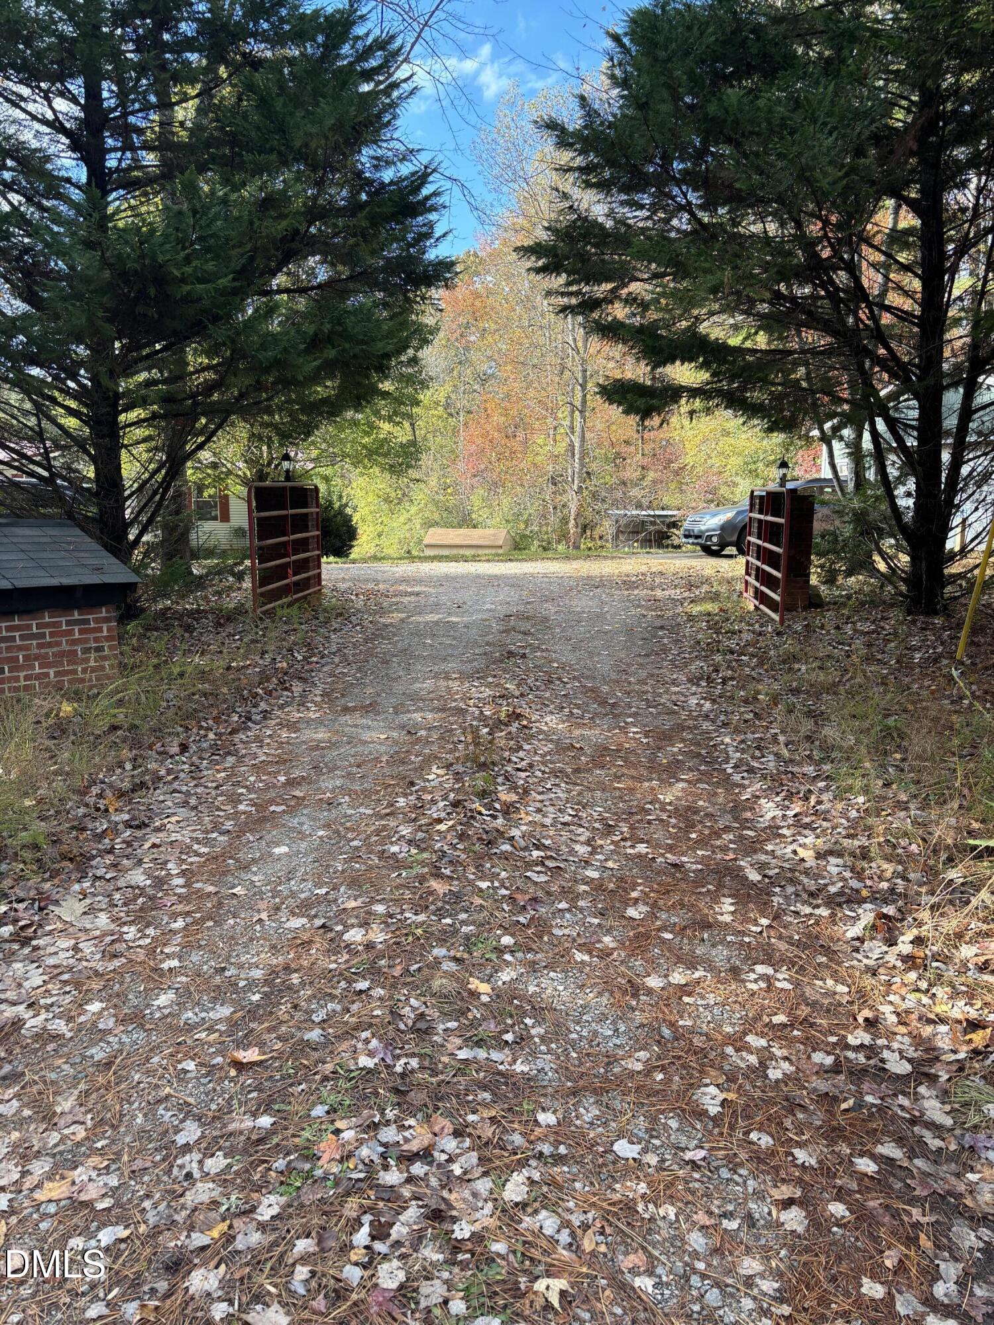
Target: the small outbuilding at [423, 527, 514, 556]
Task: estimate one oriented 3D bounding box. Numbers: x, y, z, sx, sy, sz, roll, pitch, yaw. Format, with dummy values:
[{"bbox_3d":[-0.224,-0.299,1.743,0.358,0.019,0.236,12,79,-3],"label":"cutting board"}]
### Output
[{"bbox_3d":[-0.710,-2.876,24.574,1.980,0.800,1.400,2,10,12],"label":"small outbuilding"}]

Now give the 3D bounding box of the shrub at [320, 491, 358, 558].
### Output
[{"bbox_3d":[-3.720,-3.032,21.399,1.500,1.500,1.500,0,10,0],"label":"shrub"}]

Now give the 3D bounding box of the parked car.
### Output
[{"bbox_3d":[6.270,-3.065,21.037,4.800,1.660,1.820,-3,10,-16],"label":"parked car"}]

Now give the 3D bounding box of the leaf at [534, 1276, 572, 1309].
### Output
[{"bbox_3d":[0.098,1.120,1.767,0.068,0.015,0.077,-3,10,-17],"label":"leaf"}]

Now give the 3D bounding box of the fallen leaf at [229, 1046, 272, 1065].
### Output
[{"bbox_3d":[-0.618,0.990,2.494,0.108,0.025,0.075,0,10,0],"label":"fallen leaf"}]

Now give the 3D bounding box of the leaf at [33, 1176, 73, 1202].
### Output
[{"bbox_3d":[-0.903,1.074,2.027,0.082,0.017,0.072,0,10,0],"label":"leaf"}]

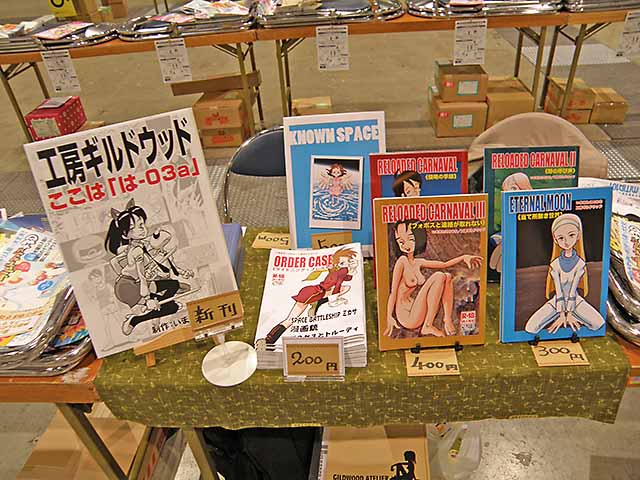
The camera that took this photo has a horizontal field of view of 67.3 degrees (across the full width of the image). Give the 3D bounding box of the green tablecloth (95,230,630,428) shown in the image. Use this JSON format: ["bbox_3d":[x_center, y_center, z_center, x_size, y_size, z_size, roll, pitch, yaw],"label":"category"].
[{"bbox_3d":[0.069,0.154,1.027,0.900,0.145,0.460,-2,36,3],"label":"green tablecloth"}]

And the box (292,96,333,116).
[{"bbox_3d":[-0.044,-0.855,3.296,0.265,0.200,0.230,-2,36,3],"label":"box"}]

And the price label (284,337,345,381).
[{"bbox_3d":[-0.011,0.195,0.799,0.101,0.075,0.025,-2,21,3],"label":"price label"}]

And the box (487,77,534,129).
[{"bbox_3d":[1.198,-0.886,3.177,0.285,0.255,0.350,-2,36,3],"label":"box"}]

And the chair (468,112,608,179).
[{"bbox_3d":[0.646,0.072,1.471,0.480,0.790,0.480,1,37,8],"label":"chair"}]

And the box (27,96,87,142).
[{"bbox_3d":[-1.806,-0.834,3.298,0.225,0.165,0.330,-2,36,3],"label":"box"}]

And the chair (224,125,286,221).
[{"bbox_3d":[-0.063,0.100,1.516,0.480,0.785,0.480,-1,36,6],"label":"chair"}]

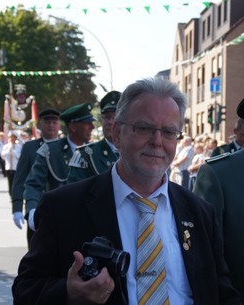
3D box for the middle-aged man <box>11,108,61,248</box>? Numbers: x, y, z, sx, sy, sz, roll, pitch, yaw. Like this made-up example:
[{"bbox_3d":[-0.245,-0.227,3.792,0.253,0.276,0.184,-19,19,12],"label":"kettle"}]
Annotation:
[{"bbox_3d":[-0.689,0.580,6.800,0.580,1.870,0.420,1,1,-30],"label":"middle-aged man"}]

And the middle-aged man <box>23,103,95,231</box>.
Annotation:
[{"bbox_3d":[-0.451,0.592,5.900,0.580,1.890,0.420,1,1,-41],"label":"middle-aged man"}]

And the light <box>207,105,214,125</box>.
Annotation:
[{"bbox_3d":[3.941,-1.675,34.000,0.280,0.920,0.360,3,1,35],"label":"light"}]

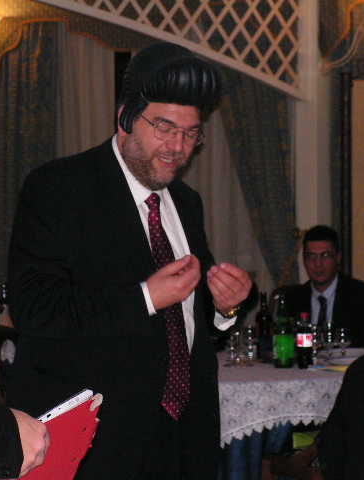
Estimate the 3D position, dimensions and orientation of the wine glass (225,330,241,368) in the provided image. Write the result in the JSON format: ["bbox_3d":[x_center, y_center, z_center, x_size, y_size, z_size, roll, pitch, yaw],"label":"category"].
[{"bbox_3d":[0.207,0.444,8.196,0.064,0.145,0.064,0,2,0],"label":"wine glass"}]

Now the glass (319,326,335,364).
[{"bbox_3d":[0.600,0.438,8.285,0.064,0.150,0.064,0,2,0],"label":"glass"}]

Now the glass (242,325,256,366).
[{"bbox_3d":[0.277,0.434,8.195,0.062,0.165,0.062,0,2,0],"label":"glass"}]

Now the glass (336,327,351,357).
[{"bbox_3d":[0.701,0.437,8.664,0.062,0.130,0.062,0,2,0],"label":"glass"}]

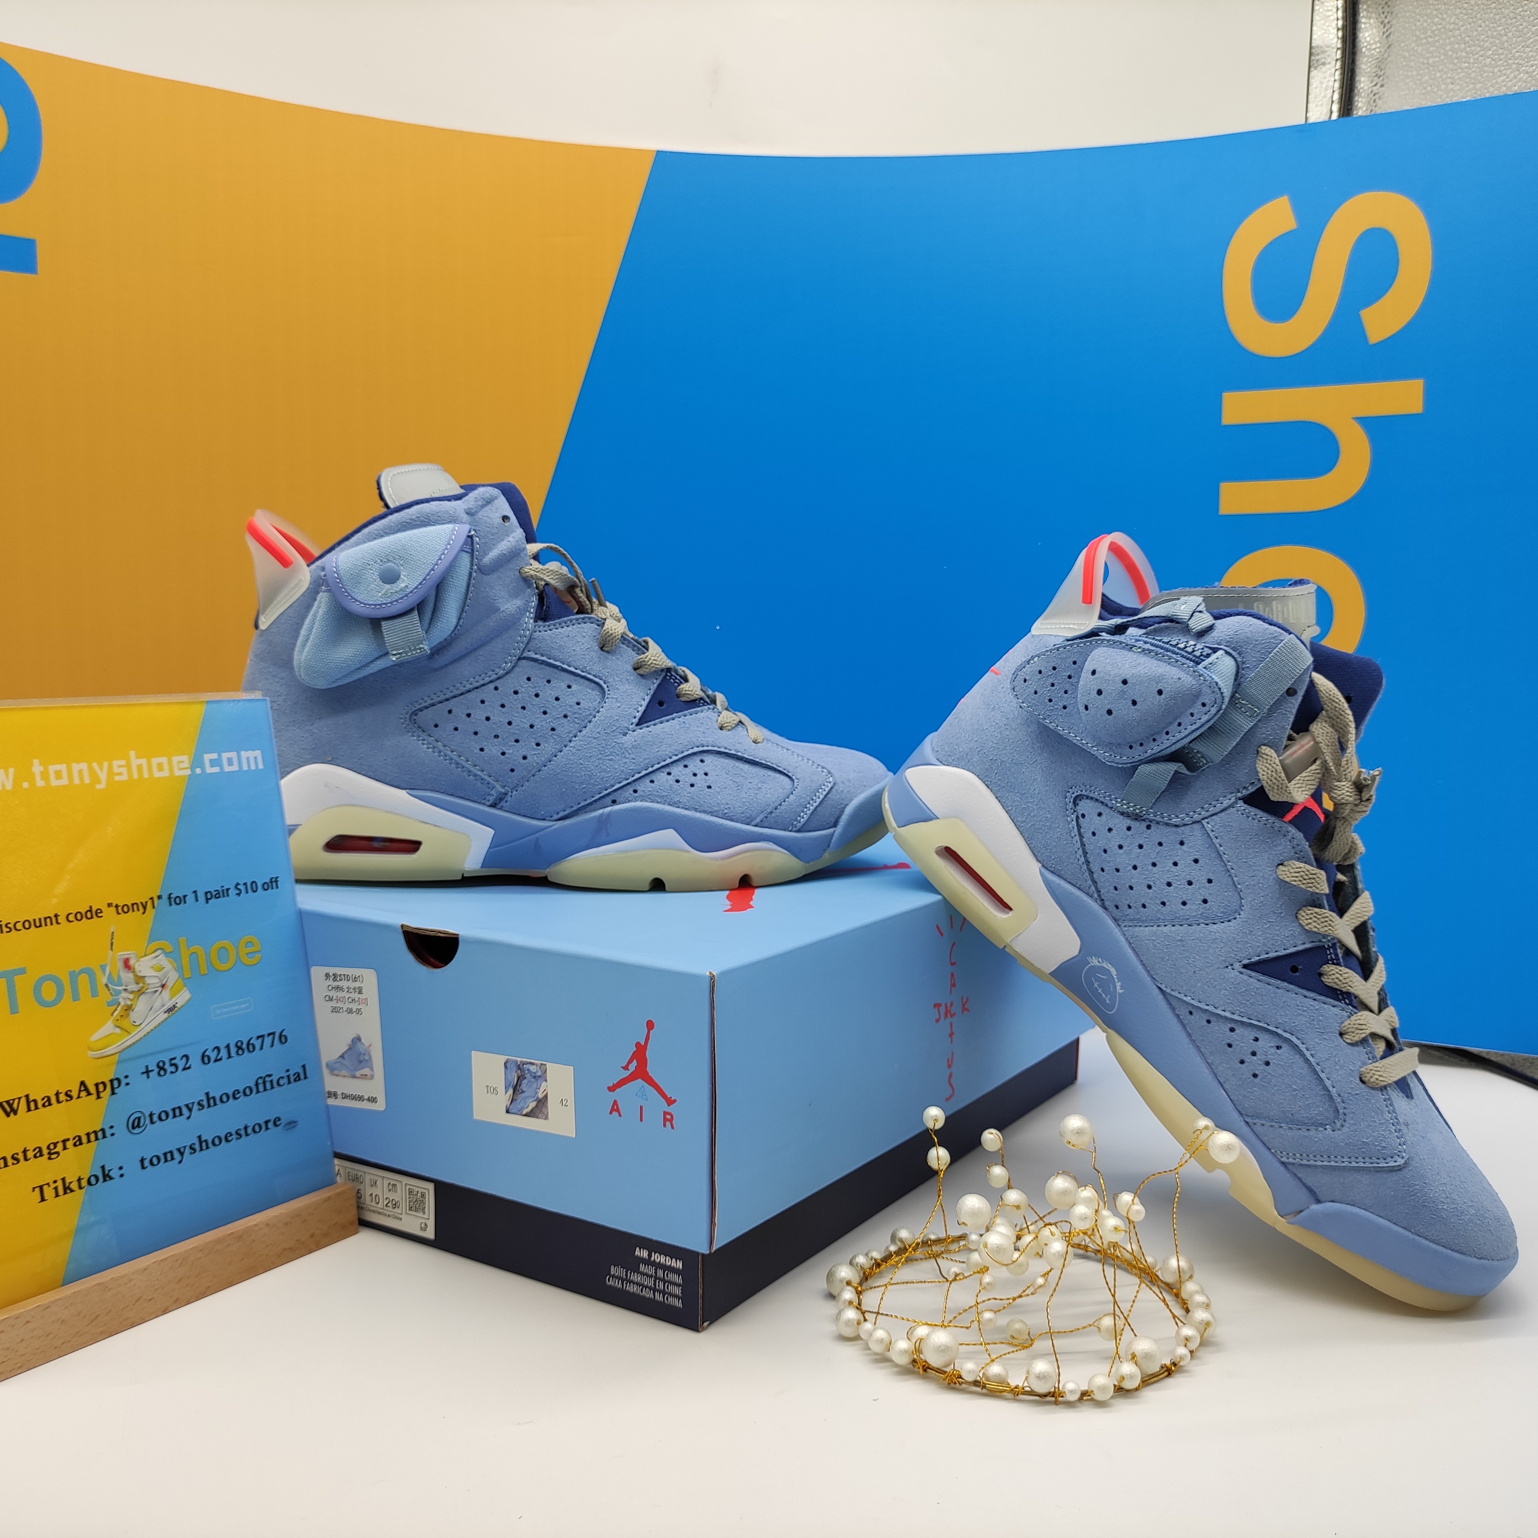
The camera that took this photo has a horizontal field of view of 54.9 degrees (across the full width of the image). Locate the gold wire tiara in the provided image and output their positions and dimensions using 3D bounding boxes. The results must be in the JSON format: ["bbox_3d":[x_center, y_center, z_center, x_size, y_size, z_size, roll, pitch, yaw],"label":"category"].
[{"bbox_3d":[0.090,0.162,0.537,0.140,0.068,0.143,1,4,0],"label":"gold wire tiara"}]

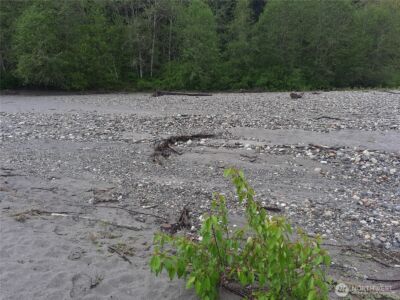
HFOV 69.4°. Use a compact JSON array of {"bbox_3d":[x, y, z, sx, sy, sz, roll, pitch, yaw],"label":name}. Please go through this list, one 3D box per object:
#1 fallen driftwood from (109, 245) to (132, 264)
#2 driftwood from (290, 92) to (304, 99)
[{"bbox_3d":[-0.723,0.939,2.606,0.364,0.035,0.050,13,19,42],"label":"fallen driftwood"},{"bbox_3d":[7.855,-4.366,23.213,1.114,0.478,0.600,5,14,18],"label":"driftwood"}]

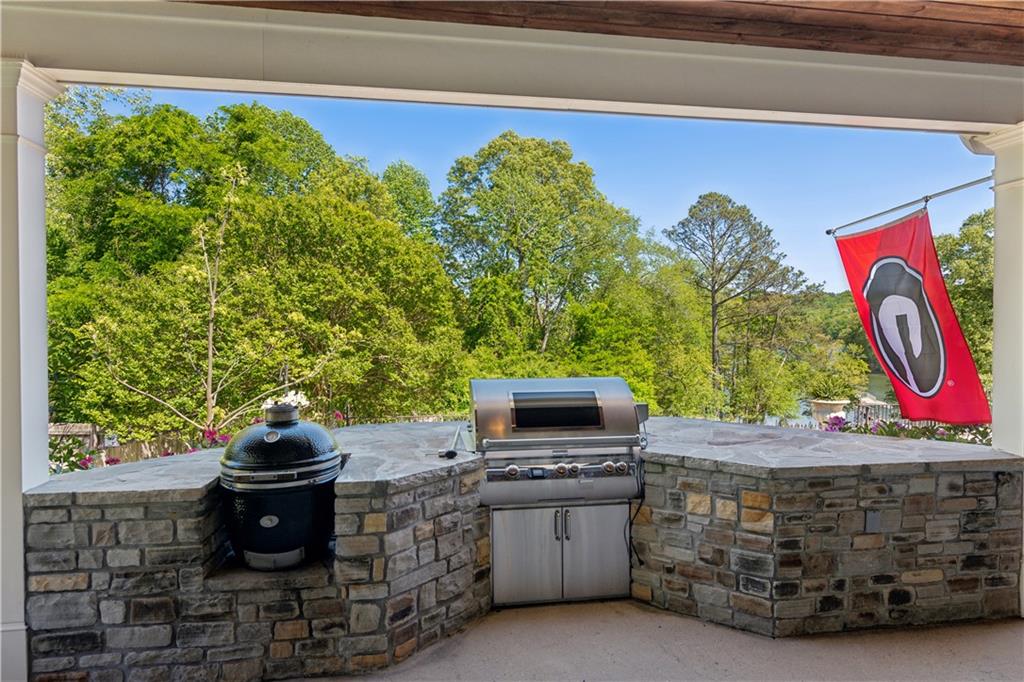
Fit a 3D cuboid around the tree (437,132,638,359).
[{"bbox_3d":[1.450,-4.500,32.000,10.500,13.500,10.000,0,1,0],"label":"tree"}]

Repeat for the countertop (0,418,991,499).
[{"bbox_3d":[0.218,0.659,3.776,5.034,0.069,1.846,0,1,-9],"label":"countertop"}]

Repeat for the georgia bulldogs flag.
[{"bbox_3d":[2.892,-0.128,4.402,0.118,1.510,0.888,-21,4,-8],"label":"georgia bulldogs flag"}]

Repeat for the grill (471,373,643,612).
[{"bbox_3d":[0.275,0.854,3.538,0.987,1.273,0.711,0,1,-9],"label":"grill"}]

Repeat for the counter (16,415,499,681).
[{"bbox_3d":[-1.186,1.062,3.555,2.053,0.859,1.816,0,1,-9],"label":"counter"}]

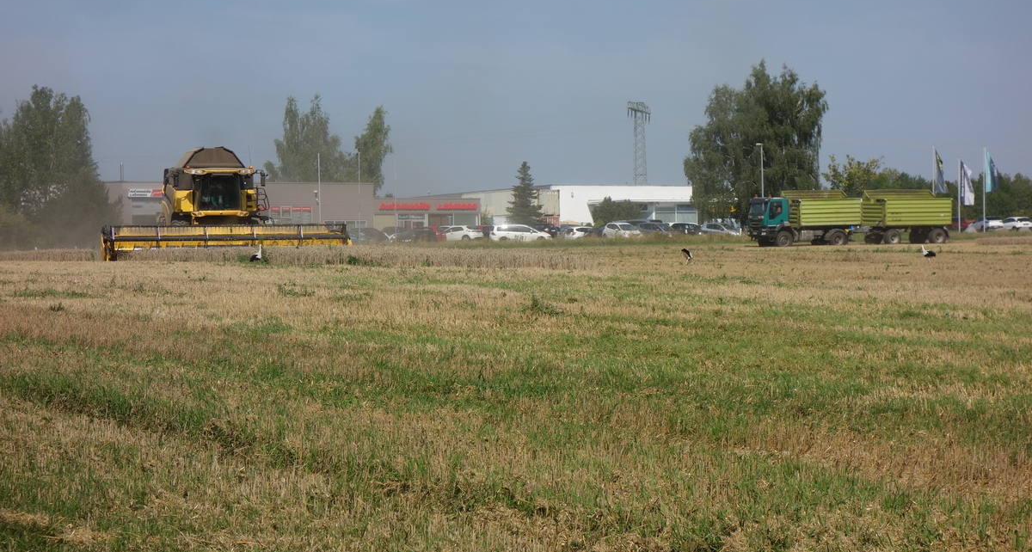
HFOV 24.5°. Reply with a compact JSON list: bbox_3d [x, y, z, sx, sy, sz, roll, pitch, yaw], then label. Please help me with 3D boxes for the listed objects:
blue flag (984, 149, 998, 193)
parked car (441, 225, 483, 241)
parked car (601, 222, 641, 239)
[{"bbox_3d":[42.938,-9.470,215.000,1.250,3.950,0.400,0,1,11],"label":"blue flag"},{"bbox_3d":[-4.770,-3.548,203.000,4.250,1.460,1.770,1,2,39],"label":"parked car"},{"bbox_3d":[9.024,-3.708,201.000,1.700,1.520,4.000,-1,1,-32],"label":"parked car"}]

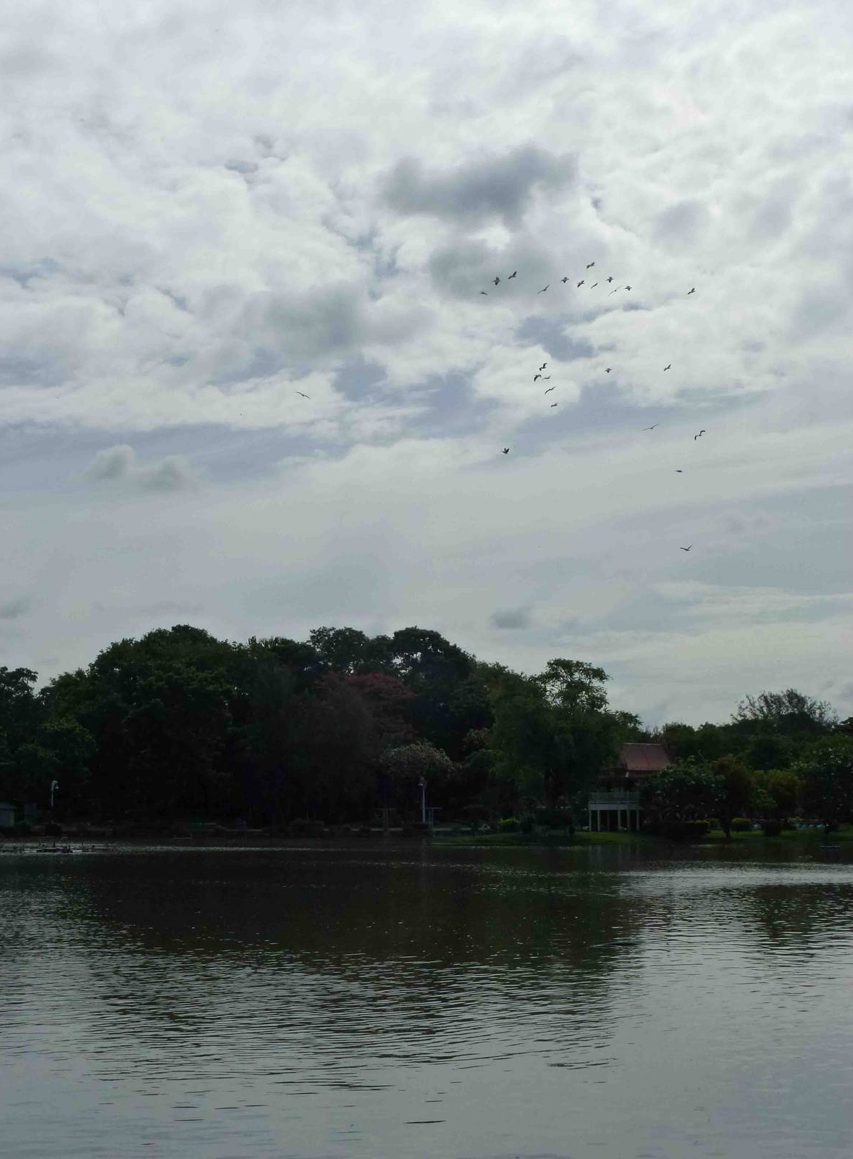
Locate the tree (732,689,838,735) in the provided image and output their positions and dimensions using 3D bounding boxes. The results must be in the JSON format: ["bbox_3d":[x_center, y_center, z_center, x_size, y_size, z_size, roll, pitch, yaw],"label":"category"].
[{"bbox_3d":[40.433,19.859,185.000,12.000,14.500,11.000,-2,-8,12],"label":"tree"}]

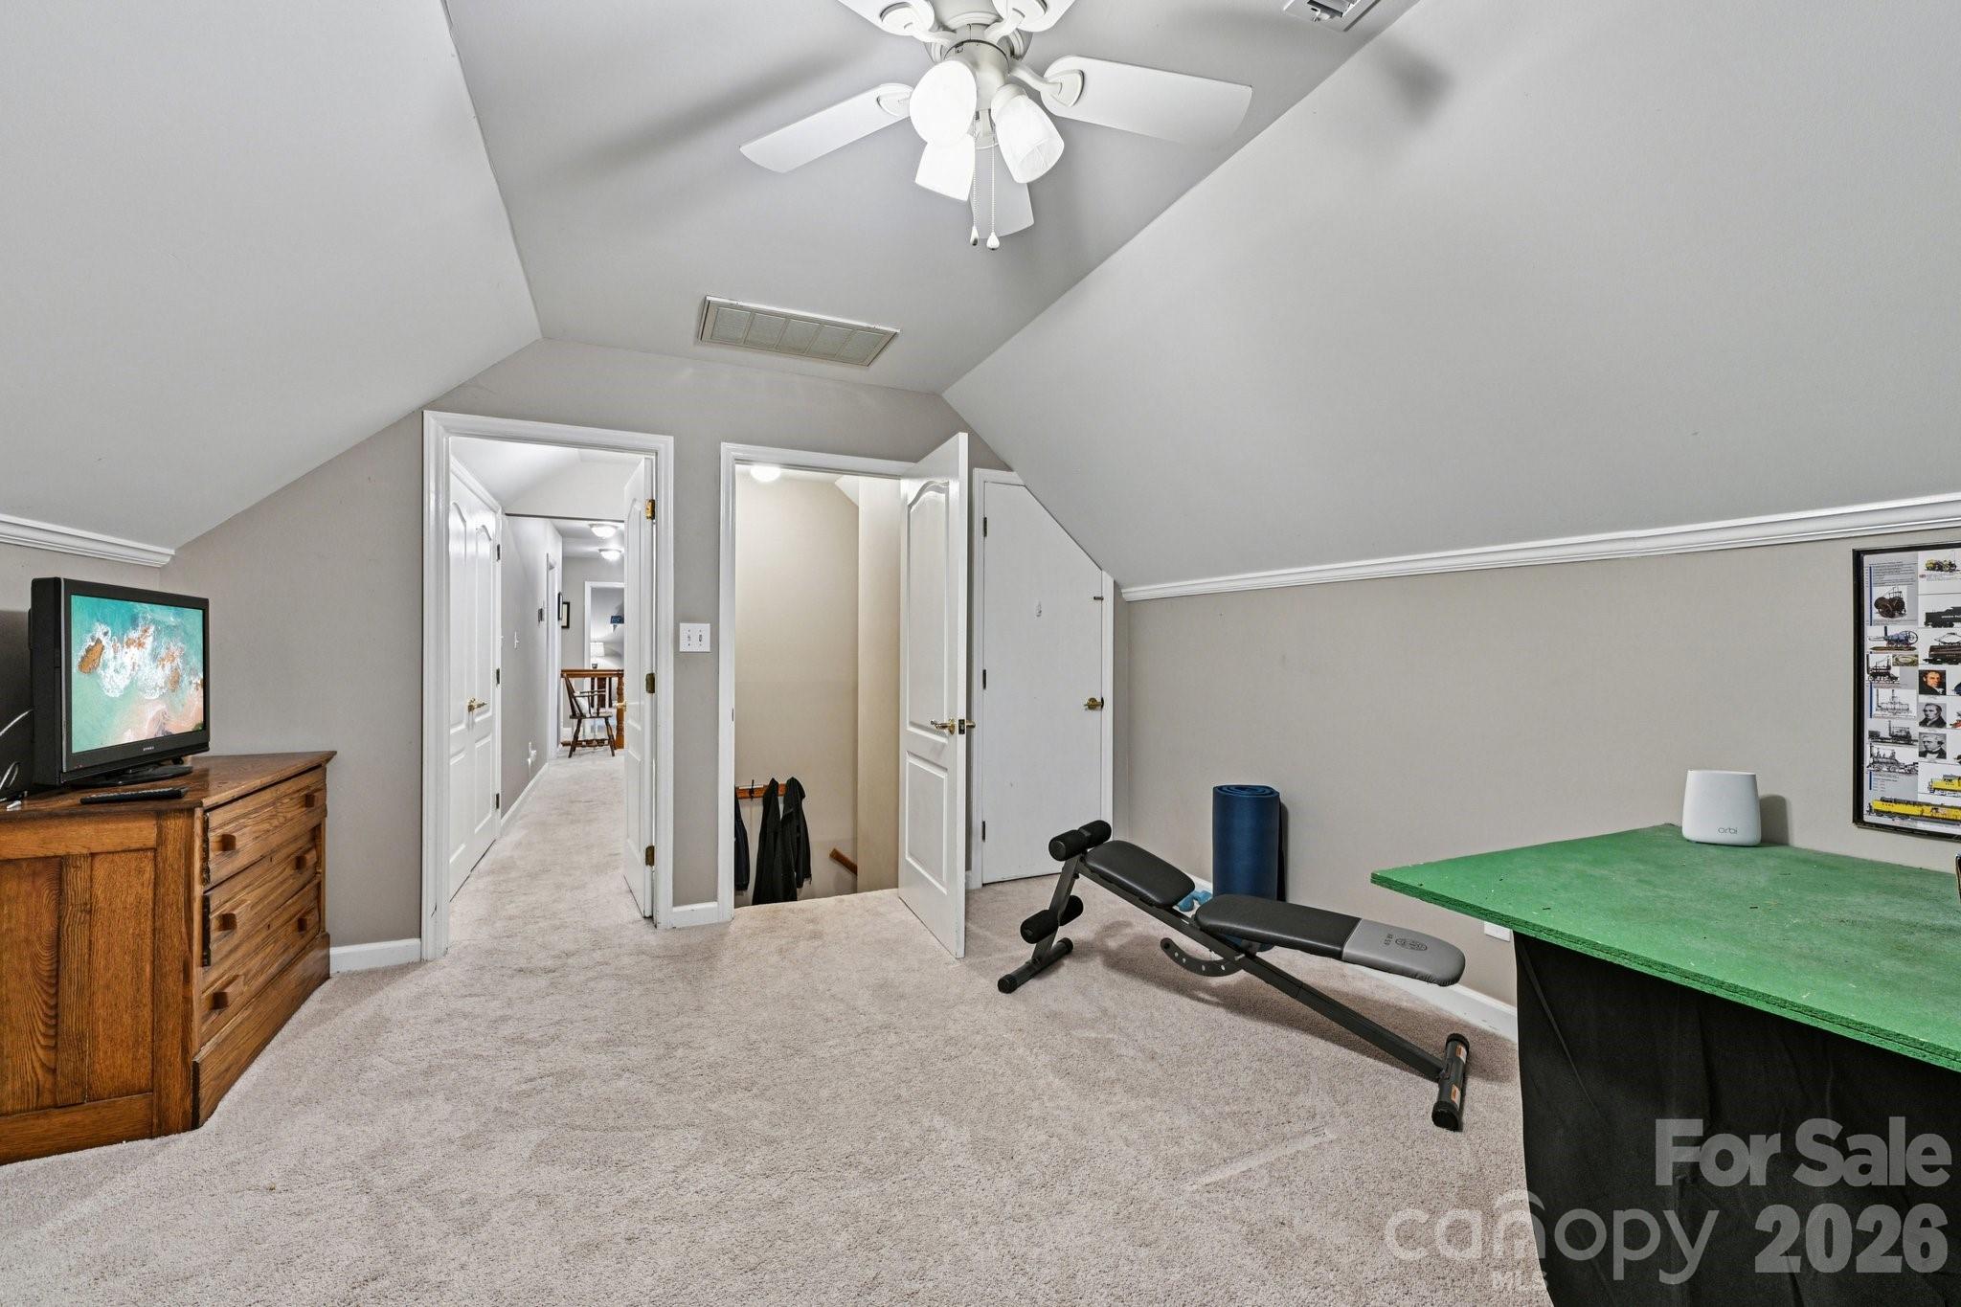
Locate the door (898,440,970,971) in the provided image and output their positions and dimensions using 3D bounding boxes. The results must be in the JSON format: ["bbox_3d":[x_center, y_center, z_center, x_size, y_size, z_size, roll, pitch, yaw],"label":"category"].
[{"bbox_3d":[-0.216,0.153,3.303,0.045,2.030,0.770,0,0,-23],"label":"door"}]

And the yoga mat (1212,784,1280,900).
[{"bbox_3d":[1.129,0.882,3.155,0.255,0.610,0.255,0,0,-24],"label":"yoga mat"}]

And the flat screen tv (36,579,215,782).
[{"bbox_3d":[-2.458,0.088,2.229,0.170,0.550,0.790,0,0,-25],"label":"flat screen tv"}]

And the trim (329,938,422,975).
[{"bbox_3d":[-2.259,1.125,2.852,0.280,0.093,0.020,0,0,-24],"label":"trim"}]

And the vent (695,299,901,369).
[{"bbox_3d":[-0.725,-1.245,3.008,0.710,0.025,0.405,0,0,-24],"label":"vent"}]

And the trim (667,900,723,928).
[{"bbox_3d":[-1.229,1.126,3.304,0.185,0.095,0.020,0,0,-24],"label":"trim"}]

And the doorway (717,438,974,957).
[{"bbox_3d":[-0.750,0.128,3.560,0.890,2.090,0.160,0,0,-24],"label":"doorway"}]

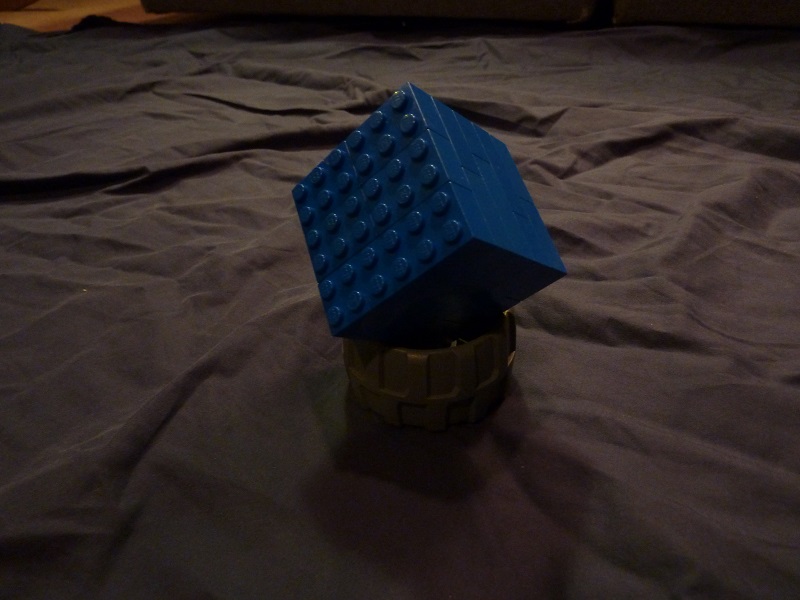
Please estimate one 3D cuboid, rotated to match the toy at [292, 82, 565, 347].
[{"bbox_3d":[0.007,-0.020,0.167,0.050,0.048,0.048,11,53,-49],"label":"toy"}]

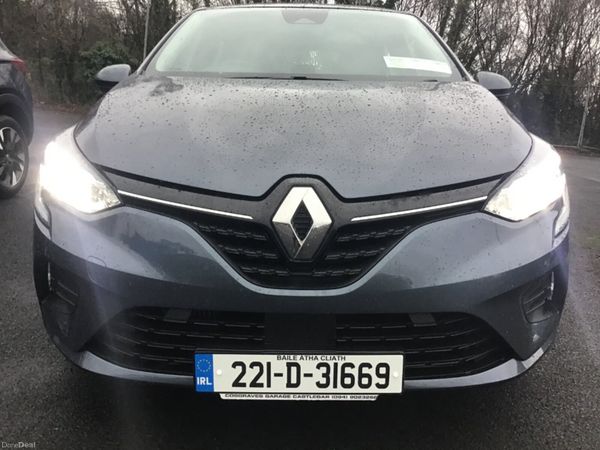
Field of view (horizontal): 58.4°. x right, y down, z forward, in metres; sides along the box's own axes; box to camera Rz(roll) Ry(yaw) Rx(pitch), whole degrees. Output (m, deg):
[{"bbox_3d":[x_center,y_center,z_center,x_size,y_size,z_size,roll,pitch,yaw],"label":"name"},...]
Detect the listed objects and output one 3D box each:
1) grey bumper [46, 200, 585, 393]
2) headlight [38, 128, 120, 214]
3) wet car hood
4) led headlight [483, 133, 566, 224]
[{"bbox_3d":[0.004,0.176,1.546,1.750,0.520,0.520,1,17,0],"label":"grey bumper"},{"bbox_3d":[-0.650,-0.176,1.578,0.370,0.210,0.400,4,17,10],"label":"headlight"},{"bbox_3d":[0.013,-0.328,1.758,1.460,0.270,1.000,1,17,0],"label":"wet car hood"},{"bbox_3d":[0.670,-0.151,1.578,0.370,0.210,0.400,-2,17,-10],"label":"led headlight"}]

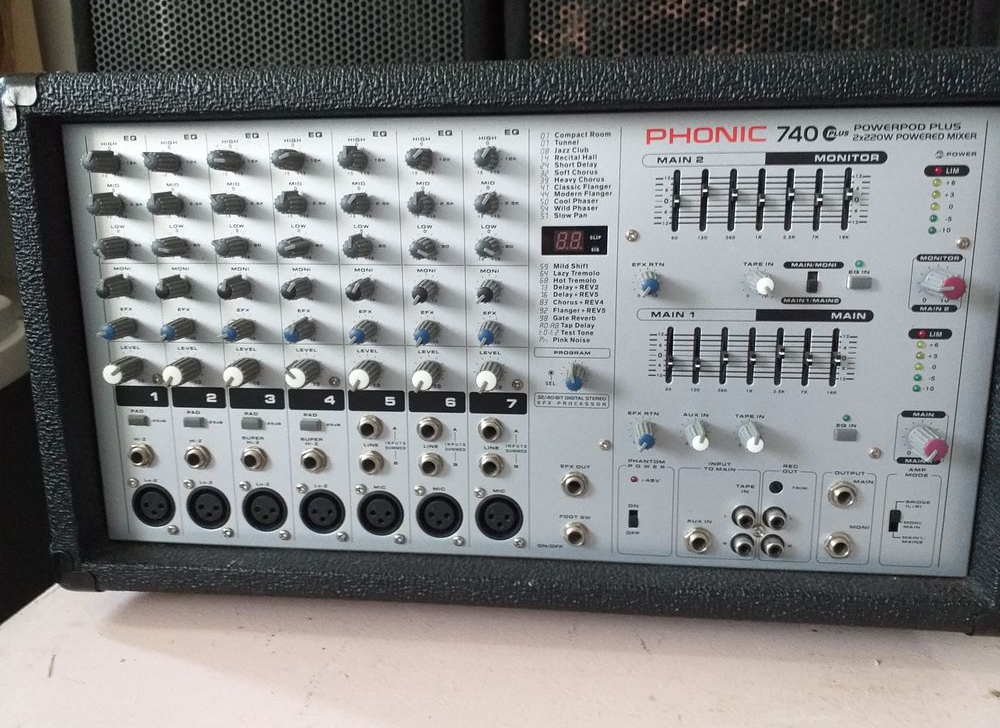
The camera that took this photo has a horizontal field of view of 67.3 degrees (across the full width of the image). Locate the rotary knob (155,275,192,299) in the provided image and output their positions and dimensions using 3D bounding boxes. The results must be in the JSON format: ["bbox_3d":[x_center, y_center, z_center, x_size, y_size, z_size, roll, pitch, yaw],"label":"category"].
[{"bbox_3d":[-0.150,-0.034,0.346,0.011,0.011,0.014,1,11,6],"label":"rotary knob"}]

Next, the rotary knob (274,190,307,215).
[{"bbox_3d":[-0.092,-0.070,0.330,0.011,0.012,0.015,1,11,6],"label":"rotary knob"}]

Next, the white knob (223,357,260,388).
[{"bbox_3d":[-0.124,0.004,0.359,0.013,0.013,0.017,1,11,6],"label":"white knob"}]

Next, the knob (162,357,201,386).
[{"bbox_3d":[-0.149,0.003,0.353,0.011,0.012,0.016,1,11,6],"label":"knob"}]

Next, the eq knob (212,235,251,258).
[{"bbox_3d":[-0.121,-0.052,0.339,0.011,0.011,0.014,1,11,6],"label":"eq knob"}]

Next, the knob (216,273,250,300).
[{"bbox_3d":[-0.124,-0.035,0.351,0.011,0.011,0.017,1,11,6],"label":"knob"}]

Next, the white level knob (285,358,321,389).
[{"bbox_3d":[-0.091,0.005,0.344,0.011,0.011,0.015,1,11,6],"label":"white level knob"}]

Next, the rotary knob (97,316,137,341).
[{"bbox_3d":[-0.179,-0.016,0.352,0.011,0.011,0.015,1,11,6],"label":"rotary knob"}]

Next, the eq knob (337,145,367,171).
[{"bbox_3d":[-0.064,-0.090,0.324,0.010,0.010,0.015,1,11,6],"label":"eq knob"}]

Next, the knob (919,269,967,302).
[{"bbox_3d":[0.183,-0.032,0.308,0.011,0.011,0.015,1,11,6],"label":"knob"}]

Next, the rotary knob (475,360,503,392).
[{"bbox_3d":[-0.004,0.005,0.337,0.011,0.012,0.016,1,11,6],"label":"rotary knob"}]

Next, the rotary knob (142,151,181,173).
[{"bbox_3d":[-0.151,-0.091,0.334,0.010,0.010,0.015,1,11,6],"label":"rotary knob"}]

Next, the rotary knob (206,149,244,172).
[{"bbox_3d":[-0.125,-0.092,0.340,0.011,0.011,0.017,1,11,6],"label":"rotary knob"}]

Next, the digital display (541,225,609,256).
[{"bbox_3d":[0.033,-0.054,0.329,0.029,0.013,0.003,1,11,6],"label":"digital display"}]

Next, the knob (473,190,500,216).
[{"bbox_3d":[-0.006,-0.069,0.320,0.011,0.011,0.015,1,11,6],"label":"knob"}]

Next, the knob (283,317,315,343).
[{"bbox_3d":[-0.092,-0.015,0.341,0.011,0.011,0.015,1,11,6],"label":"knob"}]

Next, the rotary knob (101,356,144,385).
[{"bbox_3d":[-0.178,0.003,0.356,0.011,0.012,0.016,1,11,6],"label":"rotary knob"}]

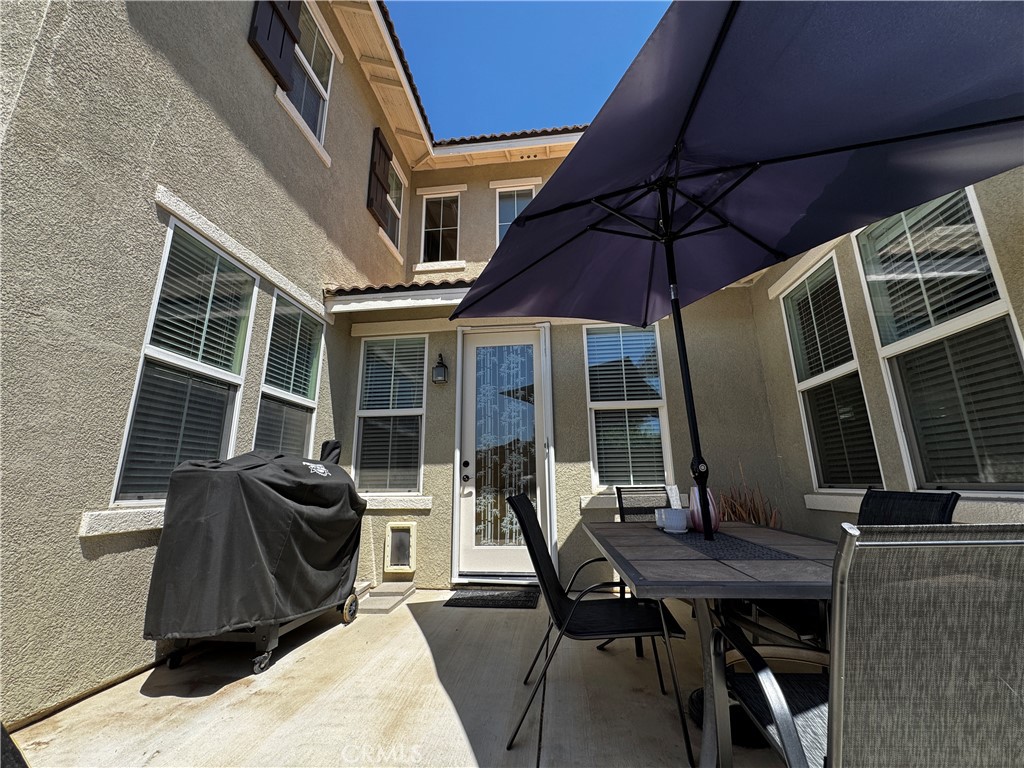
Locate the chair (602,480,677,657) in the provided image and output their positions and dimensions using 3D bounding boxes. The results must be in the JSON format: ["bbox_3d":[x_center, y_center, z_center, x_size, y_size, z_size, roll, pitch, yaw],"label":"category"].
[{"bbox_3d":[1.018,1.176,2.801,0.530,0.930,0.700,-2,-14,6],"label":"chair"}]

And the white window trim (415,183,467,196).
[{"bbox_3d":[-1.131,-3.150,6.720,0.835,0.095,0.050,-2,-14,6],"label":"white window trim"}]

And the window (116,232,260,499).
[{"bbox_3d":[-2.001,-0.104,2.661,0.060,1.680,0.757,-2,-14,6],"label":"window"}]

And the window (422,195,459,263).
[{"bbox_3d":[-1.155,-2.546,6.743,0.600,1.200,0.100,-2,-14,6],"label":"window"}]

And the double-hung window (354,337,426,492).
[{"bbox_3d":[-1.263,0.305,4.344,0.745,1.680,0.070,-2,-14,6],"label":"double-hung window"}]

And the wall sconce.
[{"bbox_3d":[-0.748,-0.158,4.331,0.150,0.330,0.190,-2,-14,6],"label":"wall sconce"}]

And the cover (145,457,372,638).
[{"bbox_3d":[-1.557,0.988,2.860,0.670,1.020,1.220,-2,-14,6],"label":"cover"}]

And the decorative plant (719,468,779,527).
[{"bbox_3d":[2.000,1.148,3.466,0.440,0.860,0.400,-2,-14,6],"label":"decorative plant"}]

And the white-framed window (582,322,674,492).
[{"bbox_3d":[1.126,0.210,4.085,0.750,1.680,0.070,-2,-14,6],"label":"white-framed window"}]

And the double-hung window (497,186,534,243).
[{"bbox_3d":[0.075,-2.589,6.618,0.620,1.210,0.100,-2,-14,6],"label":"double-hung window"}]

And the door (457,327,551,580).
[{"bbox_3d":[-0.081,0.594,4.200,0.970,2.500,0.100,-2,-14,6],"label":"door"}]

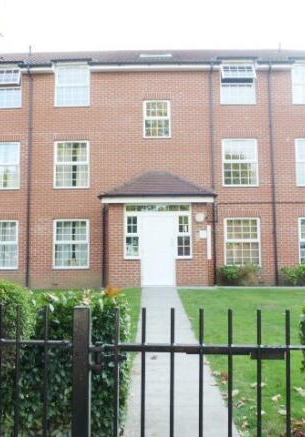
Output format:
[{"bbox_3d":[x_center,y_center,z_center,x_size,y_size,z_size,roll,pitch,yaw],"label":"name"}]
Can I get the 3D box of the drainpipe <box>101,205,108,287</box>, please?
[{"bbox_3d":[-1.563,0.927,13.175,0.092,2.622,0.100,0,-4,1],"label":"drainpipe"}]

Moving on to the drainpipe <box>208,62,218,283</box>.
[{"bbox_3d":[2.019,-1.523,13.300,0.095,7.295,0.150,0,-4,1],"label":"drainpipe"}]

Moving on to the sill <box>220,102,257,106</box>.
[{"bbox_3d":[2.882,-3.820,13.547,1.237,0.084,0.130,0,-4,1],"label":"sill"}]

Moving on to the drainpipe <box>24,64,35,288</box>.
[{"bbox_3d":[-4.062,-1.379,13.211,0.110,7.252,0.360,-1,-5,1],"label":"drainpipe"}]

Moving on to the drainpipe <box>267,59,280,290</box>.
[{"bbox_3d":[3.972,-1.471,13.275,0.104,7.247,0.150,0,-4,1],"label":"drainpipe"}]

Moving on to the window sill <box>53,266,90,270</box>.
[{"bbox_3d":[-2.612,1.615,13.123,1.192,0.090,0.130,-1,-5,1],"label":"window sill"}]

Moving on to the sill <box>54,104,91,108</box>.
[{"bbox_3d":[-2.696,-3.768,13.602,1.241,0.084,0.130,0,-4,1],"label":"sill"}]

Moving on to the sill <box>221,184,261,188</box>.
[{"bbox_3d":[2.912,-1.065,13.290,1.205,0.090,0.130,-1,-5,1],"label":"sill"}]

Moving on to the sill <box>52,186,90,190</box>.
[{"bbox_3d":[-2.675,-0.993,13.390,1.212,0.084,0.130,0,-4,1],"label":"sill"}]

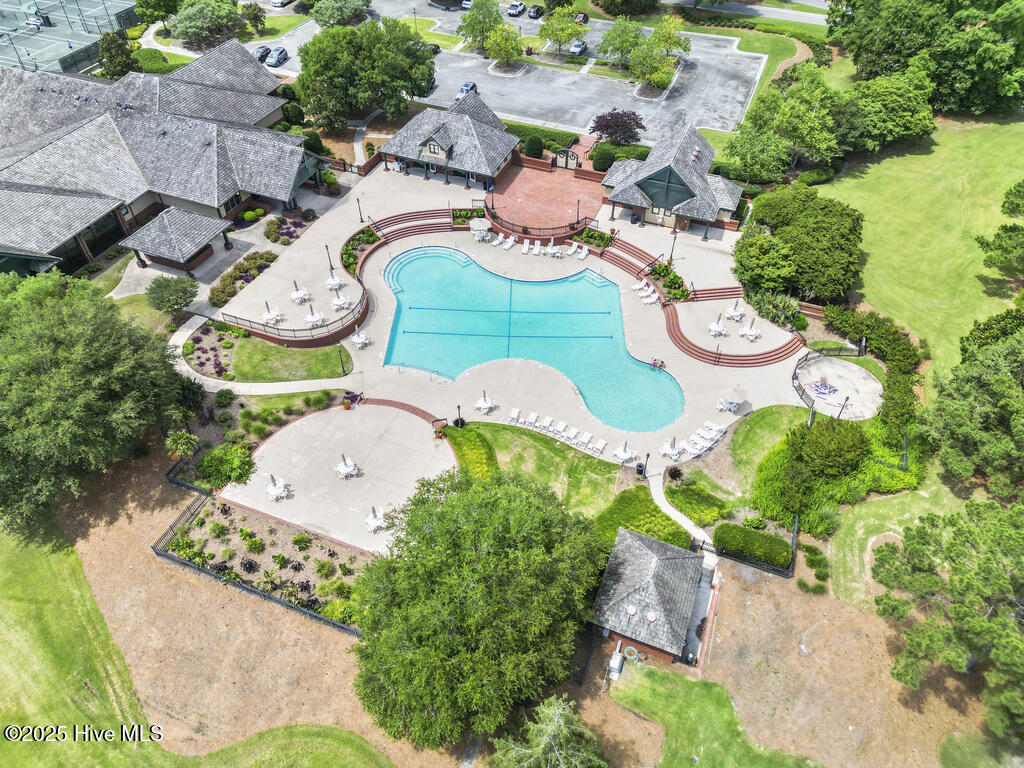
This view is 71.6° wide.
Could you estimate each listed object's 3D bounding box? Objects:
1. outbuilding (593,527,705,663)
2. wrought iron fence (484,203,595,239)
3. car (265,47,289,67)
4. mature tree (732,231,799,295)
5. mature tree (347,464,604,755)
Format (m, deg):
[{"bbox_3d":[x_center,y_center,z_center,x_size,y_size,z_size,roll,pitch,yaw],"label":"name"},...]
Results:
[{"bbox_3d":[9.231,13.893,48.023,6.140,5.180,7.650,16,47,15],"label":"outbuilding"},{"bbox_3d":[2.394,-18.003,78.733,12.500,1.050,4.100,14,47,14],"label":"wrought iron fence"},{"bbox_3d":[-36.160,-50.260,109.260,1.870,1.570,4.700,8,46,8],"label":"car"},{"bbox_3d":[25.142,-12.042,71.041,6.060,5.980,6.060,0,45,0],"label":"mature tree"},{"bbox_3d":[-1.895,12.970,42.341,14.700,13.500,15.600,0,45,0],"label":"mature tree"}]

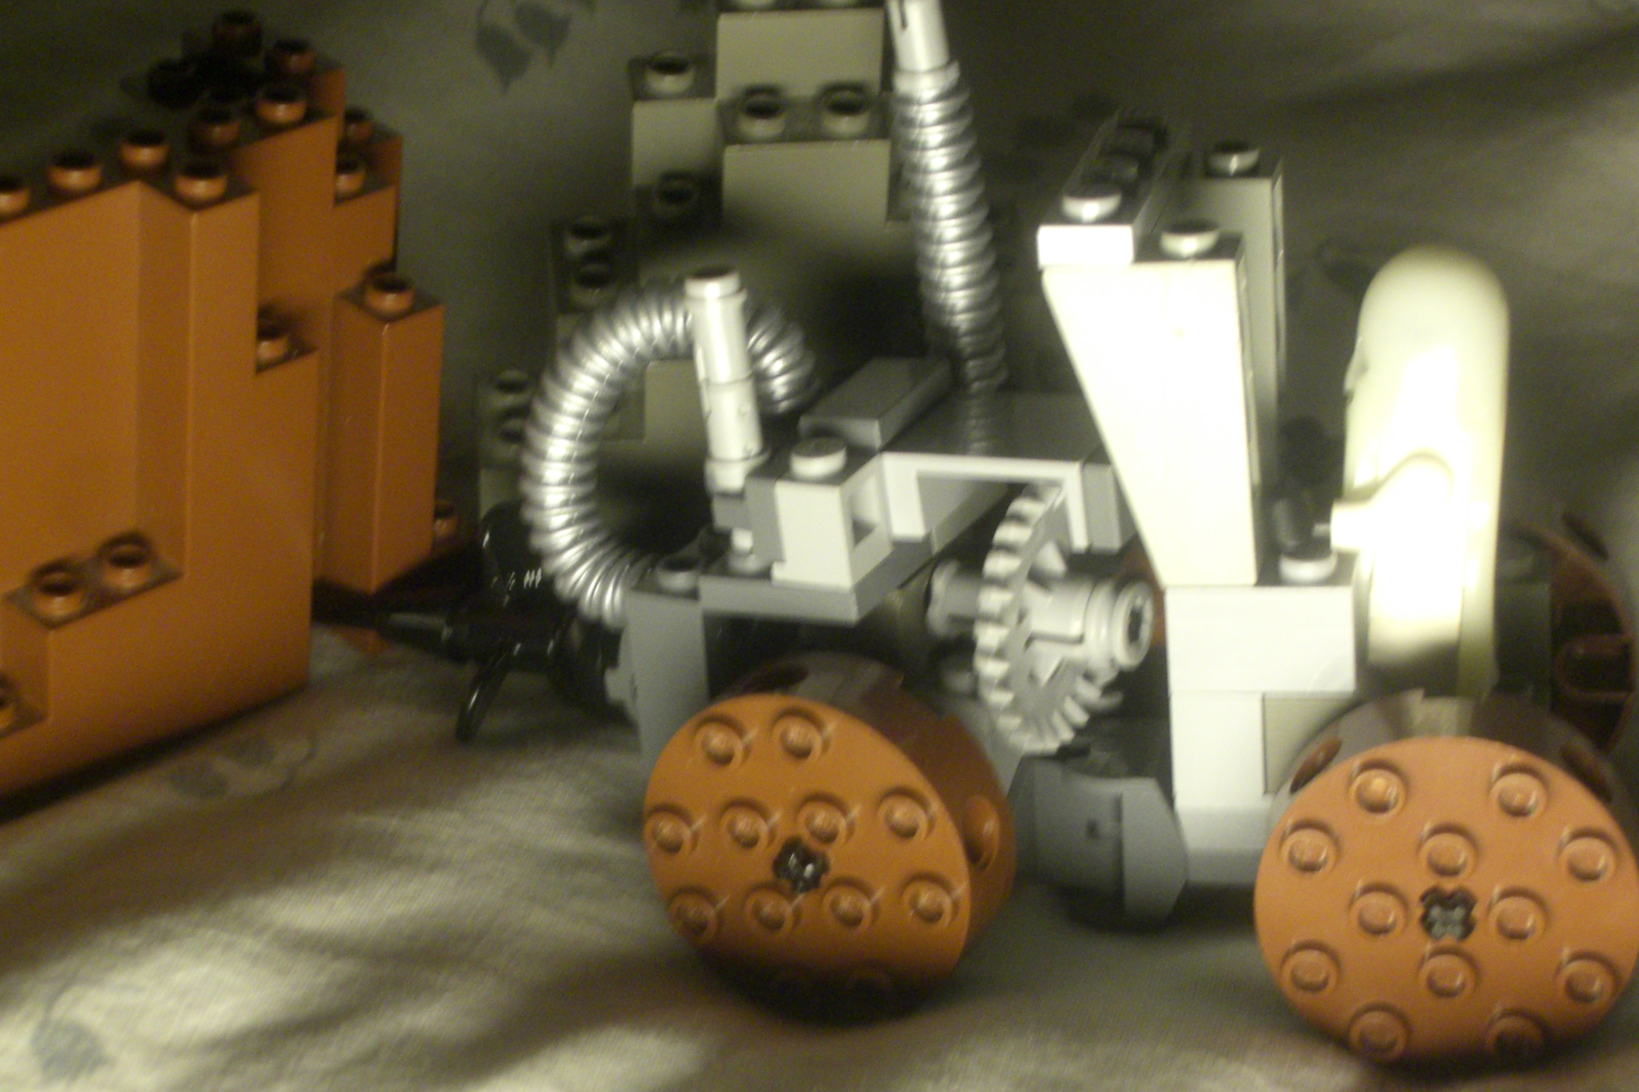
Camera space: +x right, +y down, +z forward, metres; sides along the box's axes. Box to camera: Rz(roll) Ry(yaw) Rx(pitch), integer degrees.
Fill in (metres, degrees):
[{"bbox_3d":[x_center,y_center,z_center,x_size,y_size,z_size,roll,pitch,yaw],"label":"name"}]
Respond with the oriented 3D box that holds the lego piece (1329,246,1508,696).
[{"bbox_3d":[0.052,-0.006,0.330,0.015,0.042,0.020,4,21,13],"label":"lego piece"}]

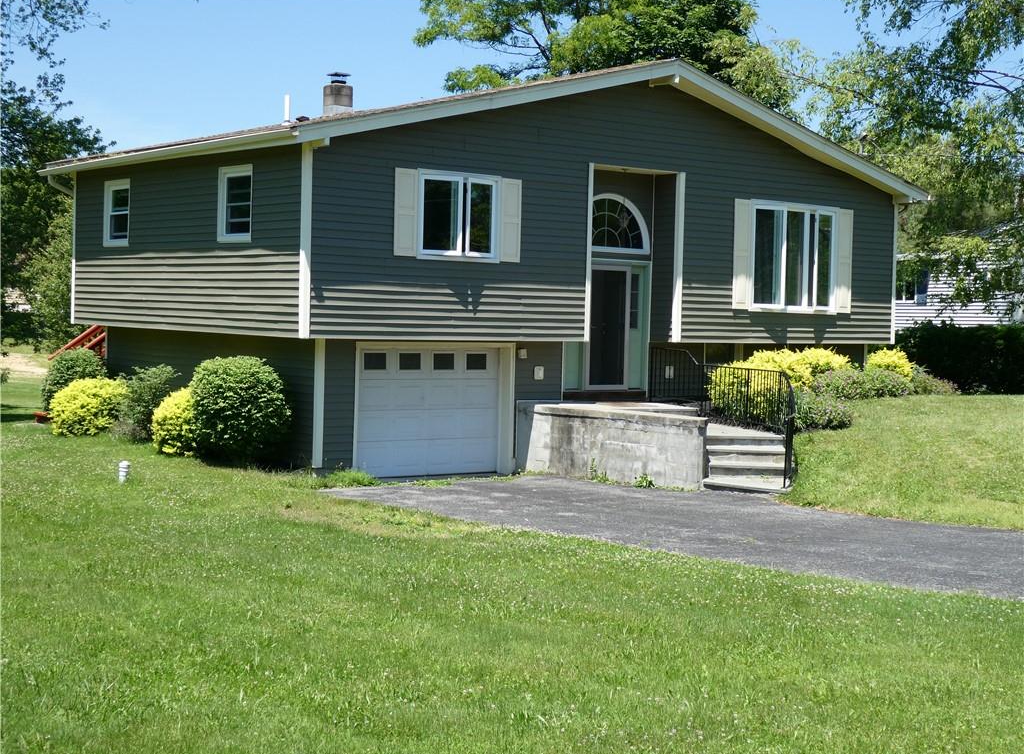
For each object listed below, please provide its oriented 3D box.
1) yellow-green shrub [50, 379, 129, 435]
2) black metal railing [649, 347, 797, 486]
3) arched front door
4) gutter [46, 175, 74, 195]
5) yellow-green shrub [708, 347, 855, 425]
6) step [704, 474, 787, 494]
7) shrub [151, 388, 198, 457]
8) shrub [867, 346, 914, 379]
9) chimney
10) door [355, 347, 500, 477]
[{"bbox_3d":[-7.210,0.505,25.300,1.200,1.000,1.300,-1,3,-38],"label":"yellow-green shrub"},{"bbox_3d":[3.232,0.504,22.364,0.700,1.675,5.573,1,3,-13],"label":"black metal railing"},{"bbox_3d":[1.571,-1.388,24.336,1.902,3.223,0.150,-1,3,-38],"label":"arched front door"},{"bbox_3d":[-8.059,-3.436,26.400,0.500,0.400,0.100,-1,3,-38],"label":"gutter"},{"bbox_3d":[4.336,0.105,23.800,2.700,1.150,1.500,-1,3,-38],"label":"yellow-green shrub"},{"bbox_3d":[3.187,1.454,20.100,1.150,0.140,0.600,3,3,23],"label":"step"},{"bbox_3d":[-5.005,0.674,22.400,1.000,1.030,1.000,-1,3,-38],"label":"shrub"},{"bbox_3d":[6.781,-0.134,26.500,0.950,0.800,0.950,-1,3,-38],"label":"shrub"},{"bbox_3d":[-3.145,-5.118,26.700,0.430,0.790,0.430,-1,3,-38],"label":"chimney"},{"bbox_3d":[-1.281,0.535,22.529,2.766,1.941,0.100,-1,3,-38],"label":"door"}]

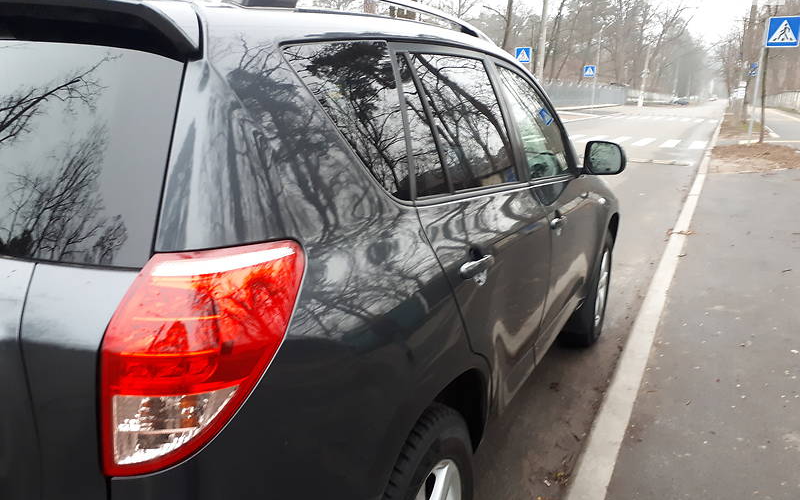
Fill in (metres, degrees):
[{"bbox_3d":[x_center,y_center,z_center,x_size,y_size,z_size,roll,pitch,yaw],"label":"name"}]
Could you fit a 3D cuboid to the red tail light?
[{"bbox_3d":[-0.300,0.150,0.971,0.180,0.330,0.300,8,15,26],"label":"red tail light"}]

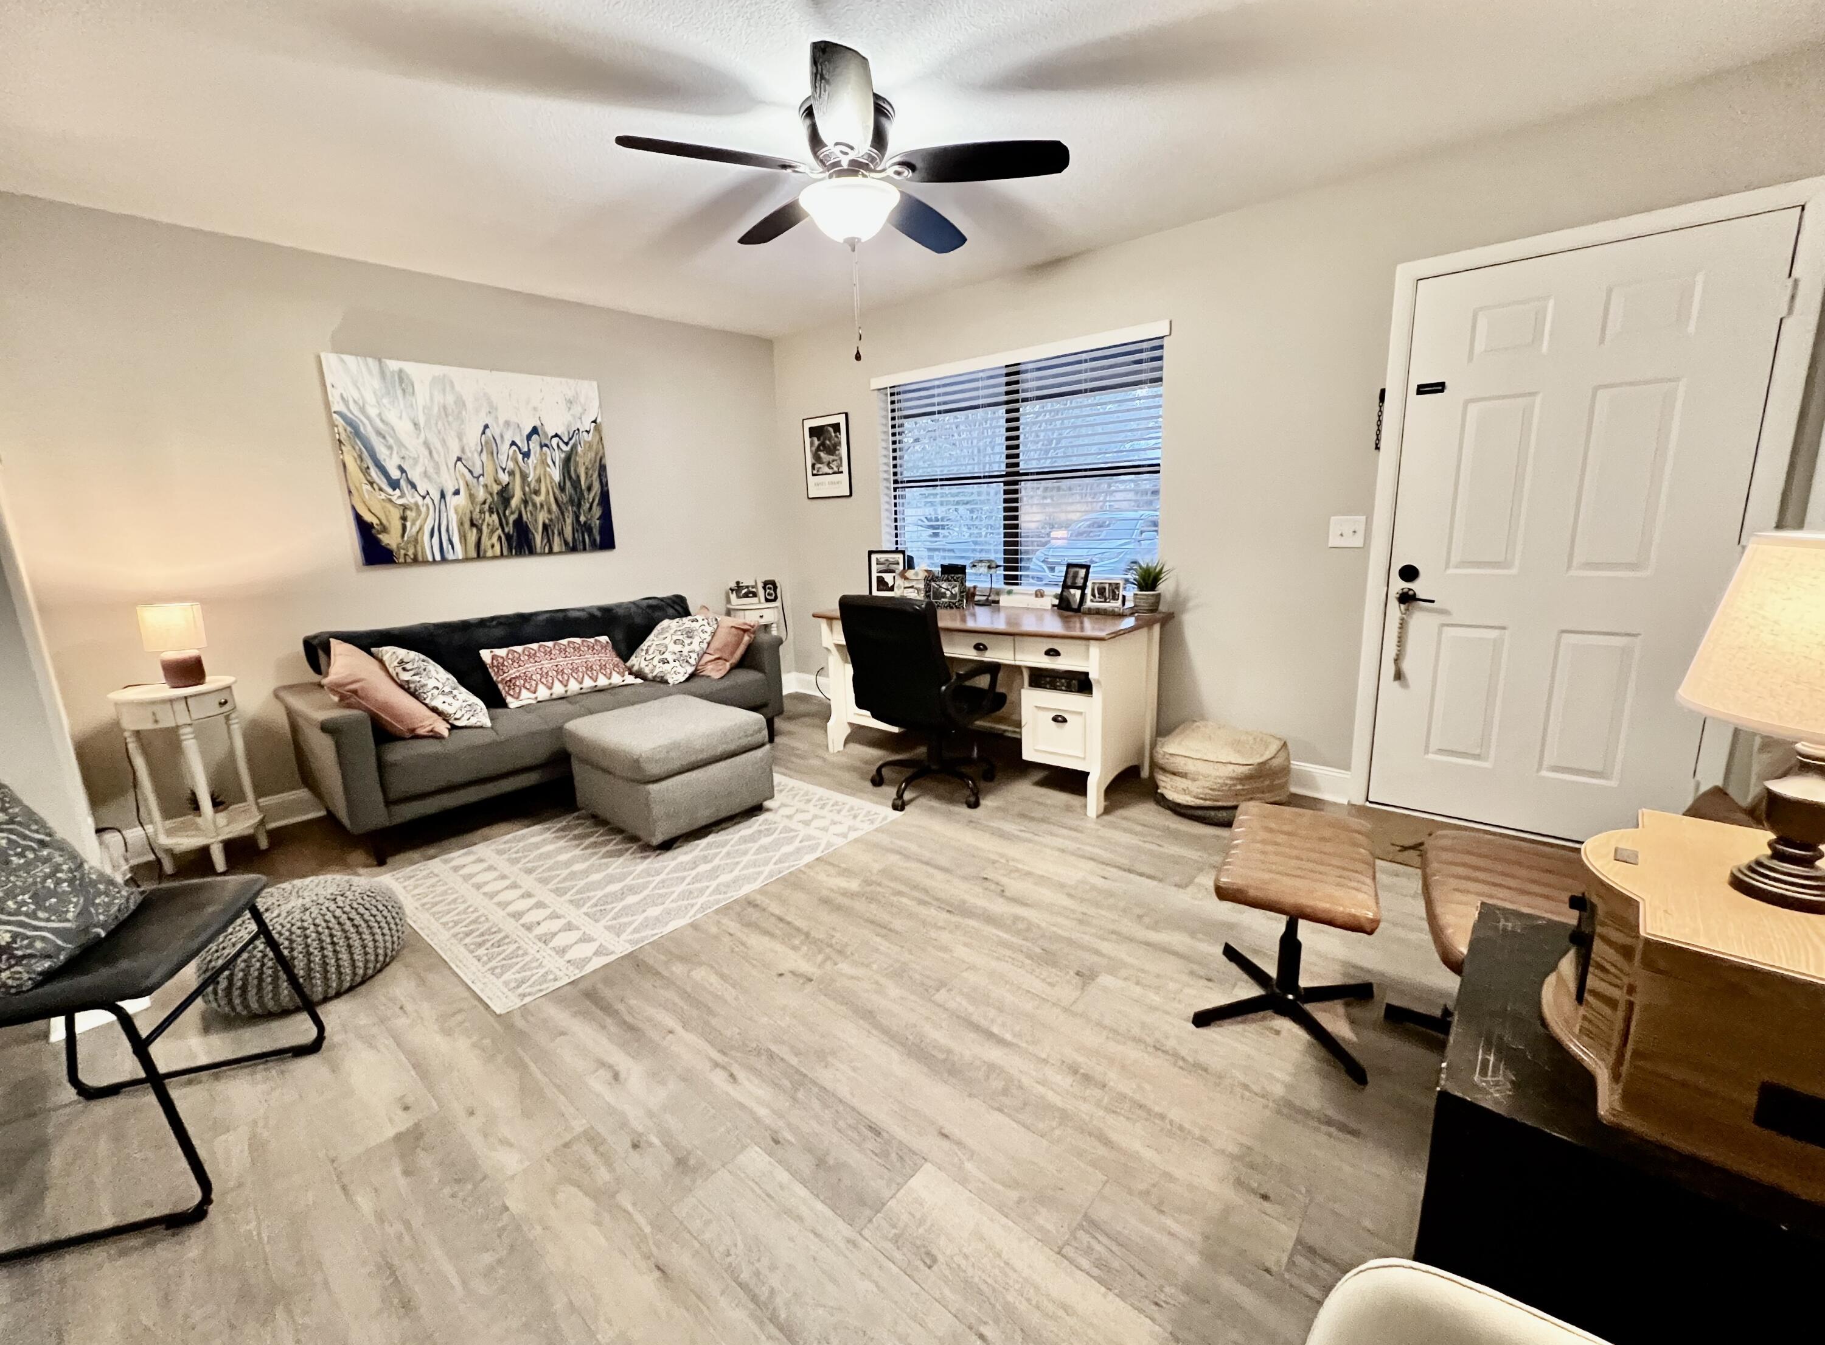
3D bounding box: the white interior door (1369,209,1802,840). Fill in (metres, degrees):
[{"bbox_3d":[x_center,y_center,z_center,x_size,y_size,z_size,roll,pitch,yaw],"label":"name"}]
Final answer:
[{"bbox_3d":[2.238,-0.385,2.431,0.905,2.020,0.045,7,16,38],"label":"white interior door"}]

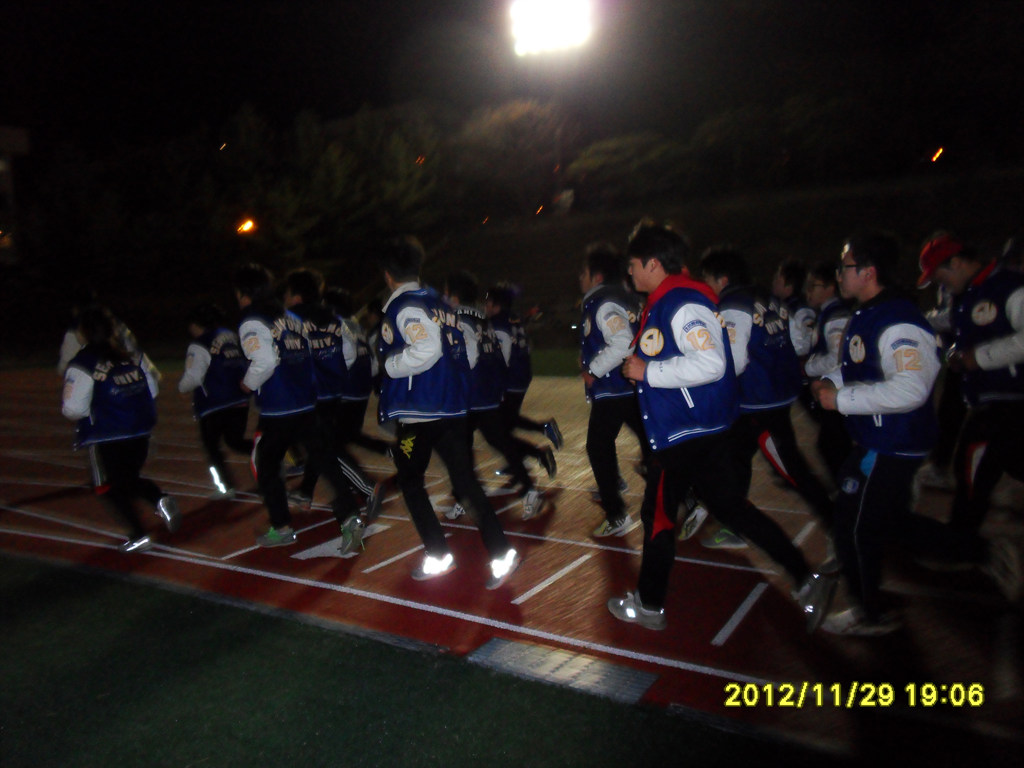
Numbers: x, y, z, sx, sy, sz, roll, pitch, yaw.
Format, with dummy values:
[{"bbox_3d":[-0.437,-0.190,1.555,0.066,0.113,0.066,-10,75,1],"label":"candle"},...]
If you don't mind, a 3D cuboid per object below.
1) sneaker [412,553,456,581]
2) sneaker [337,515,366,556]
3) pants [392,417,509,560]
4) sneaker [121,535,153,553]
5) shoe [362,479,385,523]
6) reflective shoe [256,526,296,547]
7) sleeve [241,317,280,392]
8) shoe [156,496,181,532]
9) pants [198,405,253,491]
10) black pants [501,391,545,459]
[{"bbox_3d":[-0.402,0.946,3.680,0.270,0.115,0.100,-21,-8,38],"label":"sneaker"},{"bbox_3d":[-0.965,0.911,4.270,0.115,0.270,0.100,35,21,21],"label":"sneaker"},{"bbox_3d":[-0.319,0.521,3.680,0.500,0.800,0.380,1,6,30],"label":"pants"},{"bbox_3d":[-2.353,1.000,4.450,0.250,0.100,0.090,-21,-7,35],"label":"sneaker"},{"bbox_3d":[-0.868,0.736,4.450,0.110,0.270,0.100,17,13,21],"label":"shoe"},{"bbox_3d":[-1.483,0.960,4.470,0.280,0.115,0.100,-4,3,28],"label":"reflective shoe"},{"bbox_3d":[-1.394,-0.163,3.920,0.230,0.400,0.160,3,7,23],"label":"sleeve"},{"bbox_3d":[-1.984,0.748,4.100,0.100,0.245,0.090,-17,-2,30],"label":"shoe"},{"bbox_3d":[-2.292,0.501,5.780,0.500,0.730,0.330,0,6,31],"label":"pants"},{"bbox_3d":[0.036,0.354,5.650,0.460,0.700,0.360,1,6,29],"label":"black pants"}]

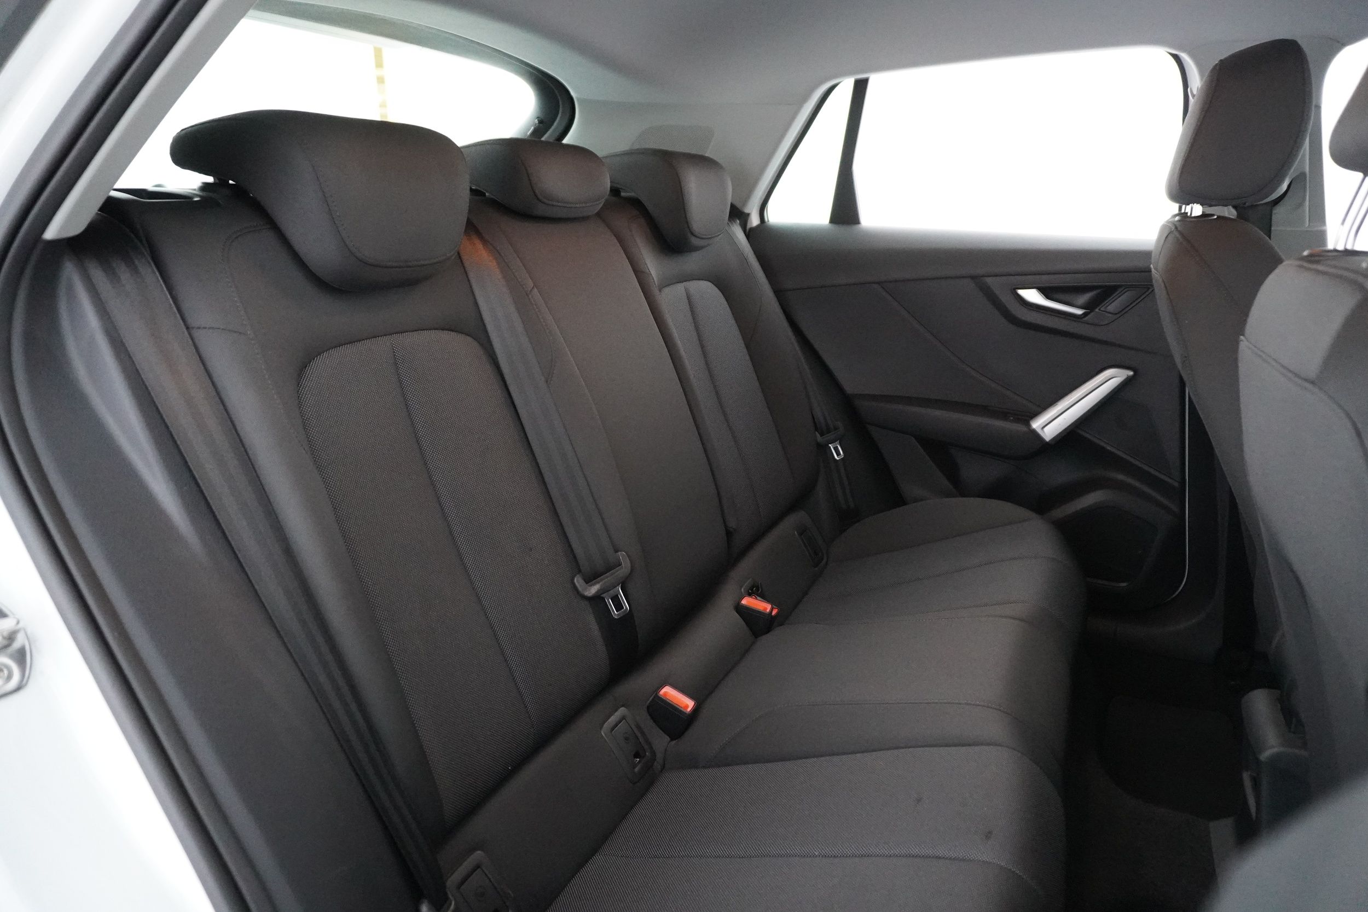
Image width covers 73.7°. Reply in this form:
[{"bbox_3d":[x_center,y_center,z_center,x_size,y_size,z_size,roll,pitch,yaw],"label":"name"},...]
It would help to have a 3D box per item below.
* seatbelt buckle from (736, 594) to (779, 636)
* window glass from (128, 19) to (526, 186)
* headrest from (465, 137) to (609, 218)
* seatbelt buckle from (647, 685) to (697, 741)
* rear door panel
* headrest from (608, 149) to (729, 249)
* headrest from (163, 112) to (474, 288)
[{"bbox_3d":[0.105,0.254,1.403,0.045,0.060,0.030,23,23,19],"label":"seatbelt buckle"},{"bbox_3d":[-0.654,-0.495,1.393,0.090,0.380,1.060,49,29,6],"label":"window glass"},{"bbox_3d":[-0.203,-0.368,1.206,0.175,0.105,0.225,7,17,24],"label":"headrest"},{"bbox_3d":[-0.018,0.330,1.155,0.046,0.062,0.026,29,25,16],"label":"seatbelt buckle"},{"bbox_3d":[0.505,-0.096,1.709,0.830,0.650,0.140,7,17,24],"label":"rear door panel"},{"bbox_3d":[-0.037,-0.426,1.516,0.195,0.160,0.240,7,17,24],"label":"headrest"},{"bbox_3d":[-0.342,-0.253,0.899,0.195,0.160,0.240,7,17,24],"label":"headrest"}]

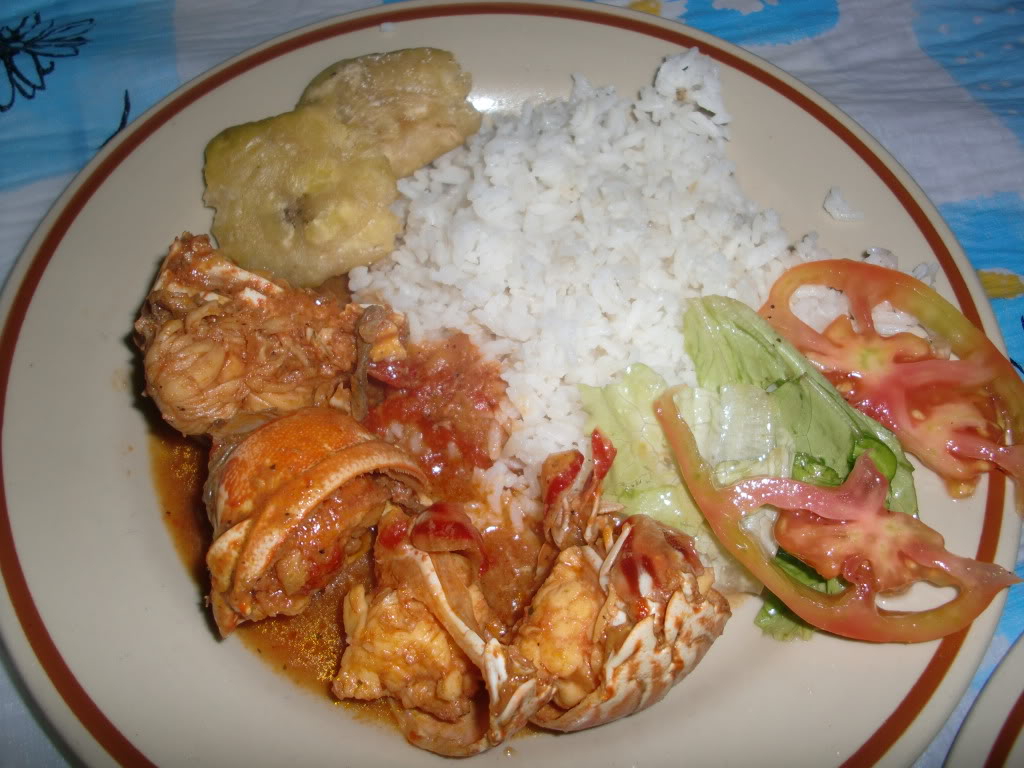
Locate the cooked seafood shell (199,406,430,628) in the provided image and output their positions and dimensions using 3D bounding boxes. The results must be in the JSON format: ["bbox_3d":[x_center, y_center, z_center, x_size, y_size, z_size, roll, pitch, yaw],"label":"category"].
[{"bbox_3d":[-0.048,0.026,0.252,0.054,0.036,0.034,-31,67,-17],"label":"cooked seafood shell"}]

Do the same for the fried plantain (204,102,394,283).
[{"bbox_3d":[-0.060,-0.054,0.302,0.054,0.012,0.059,3,67,-6],"label":"fried plantain"}]

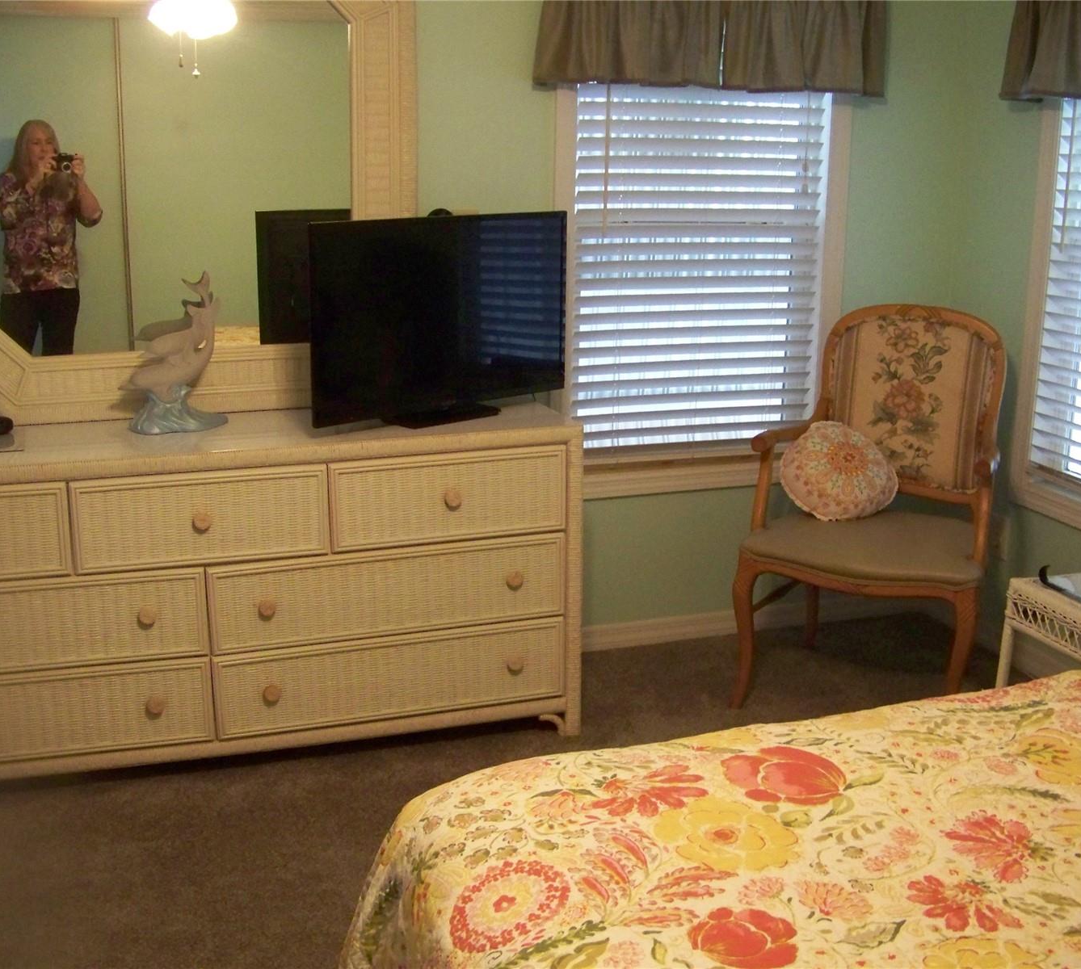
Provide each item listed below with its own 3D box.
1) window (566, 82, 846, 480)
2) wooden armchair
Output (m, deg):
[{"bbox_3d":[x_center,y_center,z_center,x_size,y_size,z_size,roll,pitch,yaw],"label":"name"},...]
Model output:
[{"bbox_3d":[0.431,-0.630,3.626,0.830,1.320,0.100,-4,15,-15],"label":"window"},{"bbox_3d":[0.841,0.073,3.338,0.600,0.984,0.620,7,16,25],"label":"wooden armchair"}]

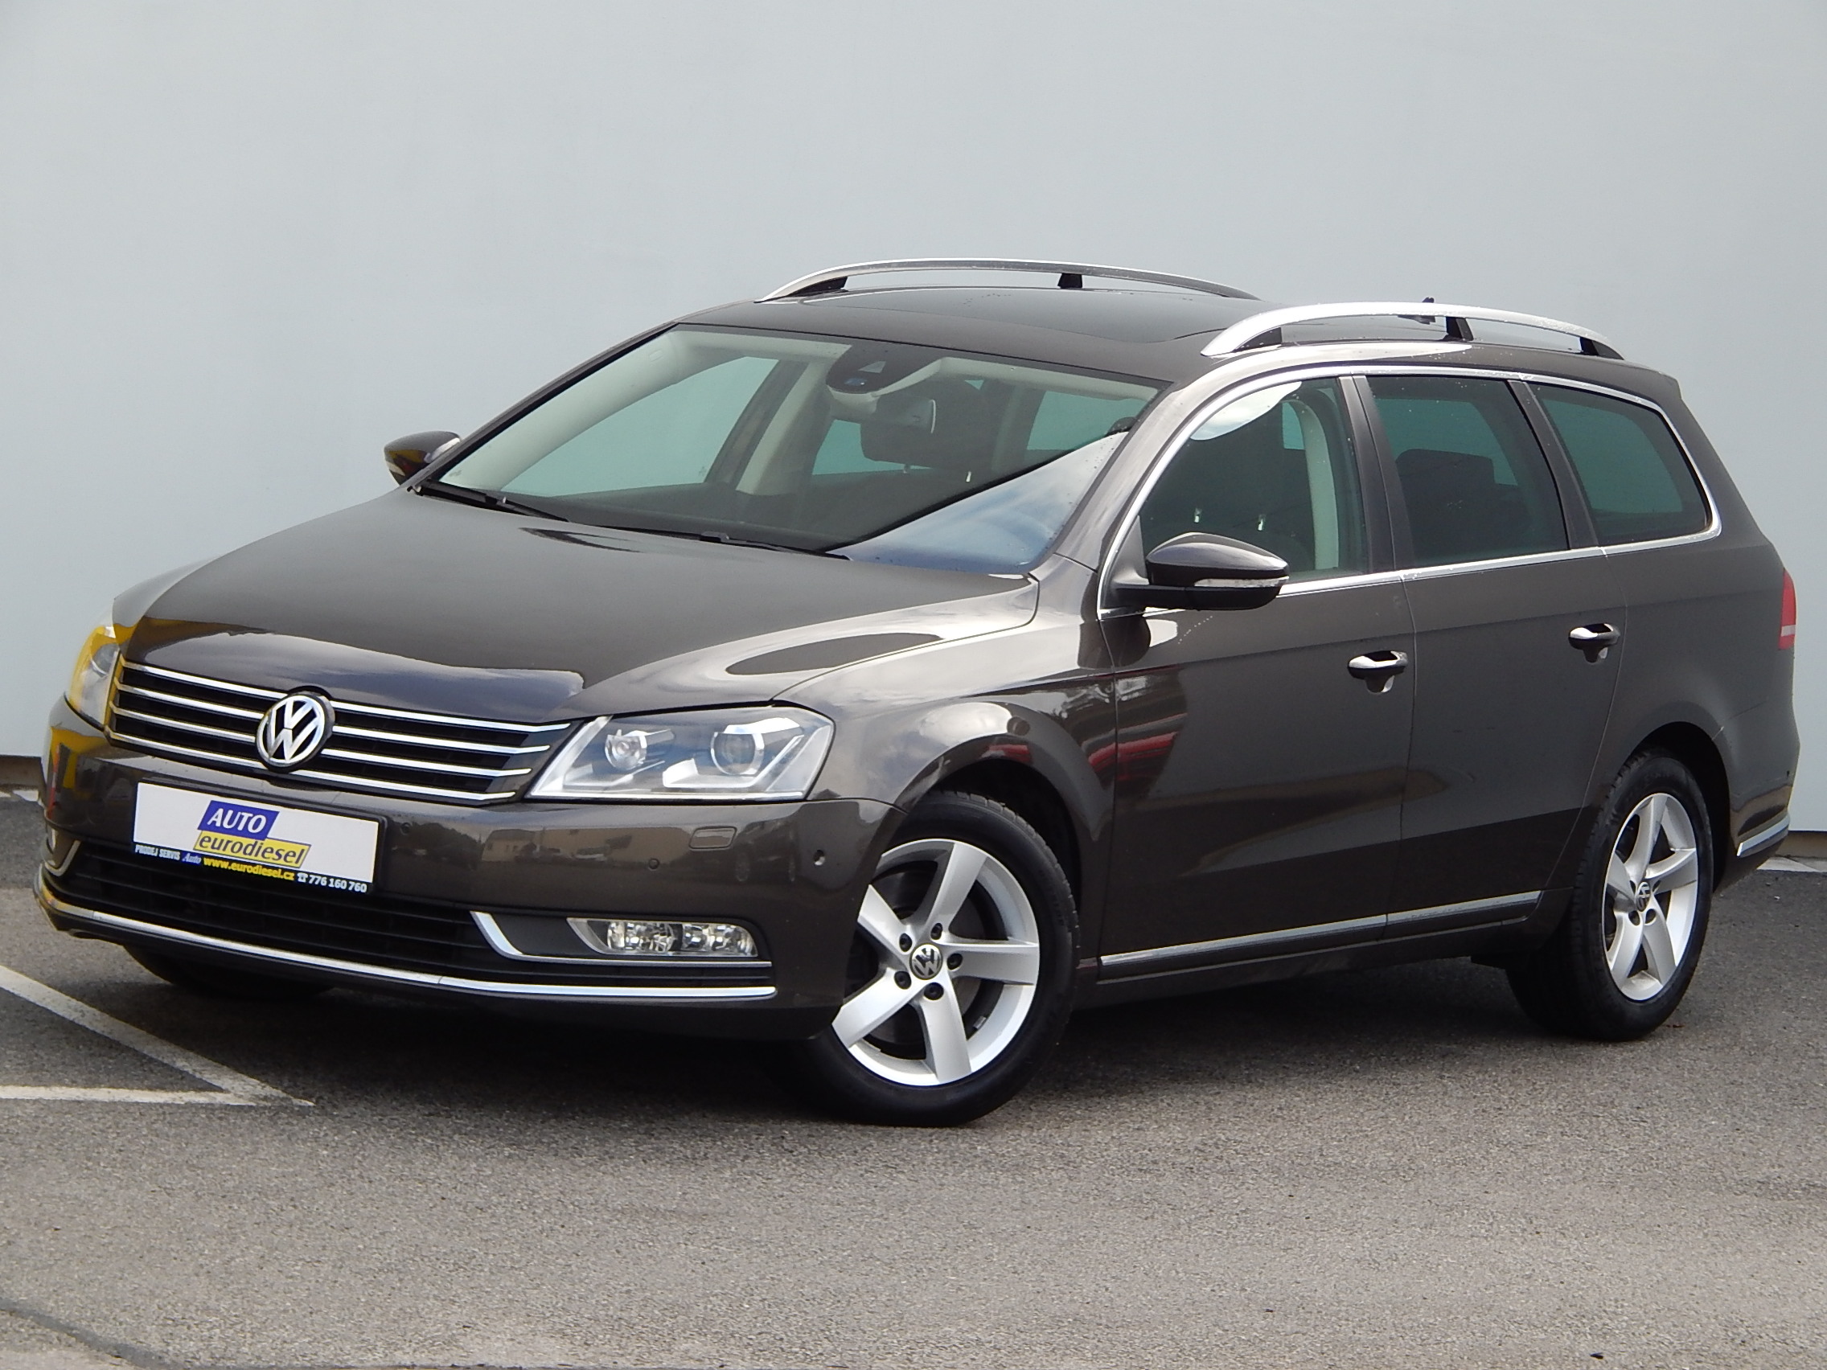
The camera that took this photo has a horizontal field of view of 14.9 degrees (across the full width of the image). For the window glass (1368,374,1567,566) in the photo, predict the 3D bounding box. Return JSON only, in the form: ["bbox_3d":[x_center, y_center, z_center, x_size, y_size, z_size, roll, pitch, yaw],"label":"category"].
[{"bbox_3d":[1.121,-0.423,13.950,0.040,0.390,0.670,-16,-7,30],"label":"window glass"}]

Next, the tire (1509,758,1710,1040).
[{"bbox_3d":[1.454,0.433,14.571,0.215,0.625,0.625,9,6,32],"label":"tire"}]

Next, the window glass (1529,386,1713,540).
[{"bbox_3d":[1.482,-0.456,14.537,0.040,0.345,0.635,-16,-7,29],"label":"window glass"}]

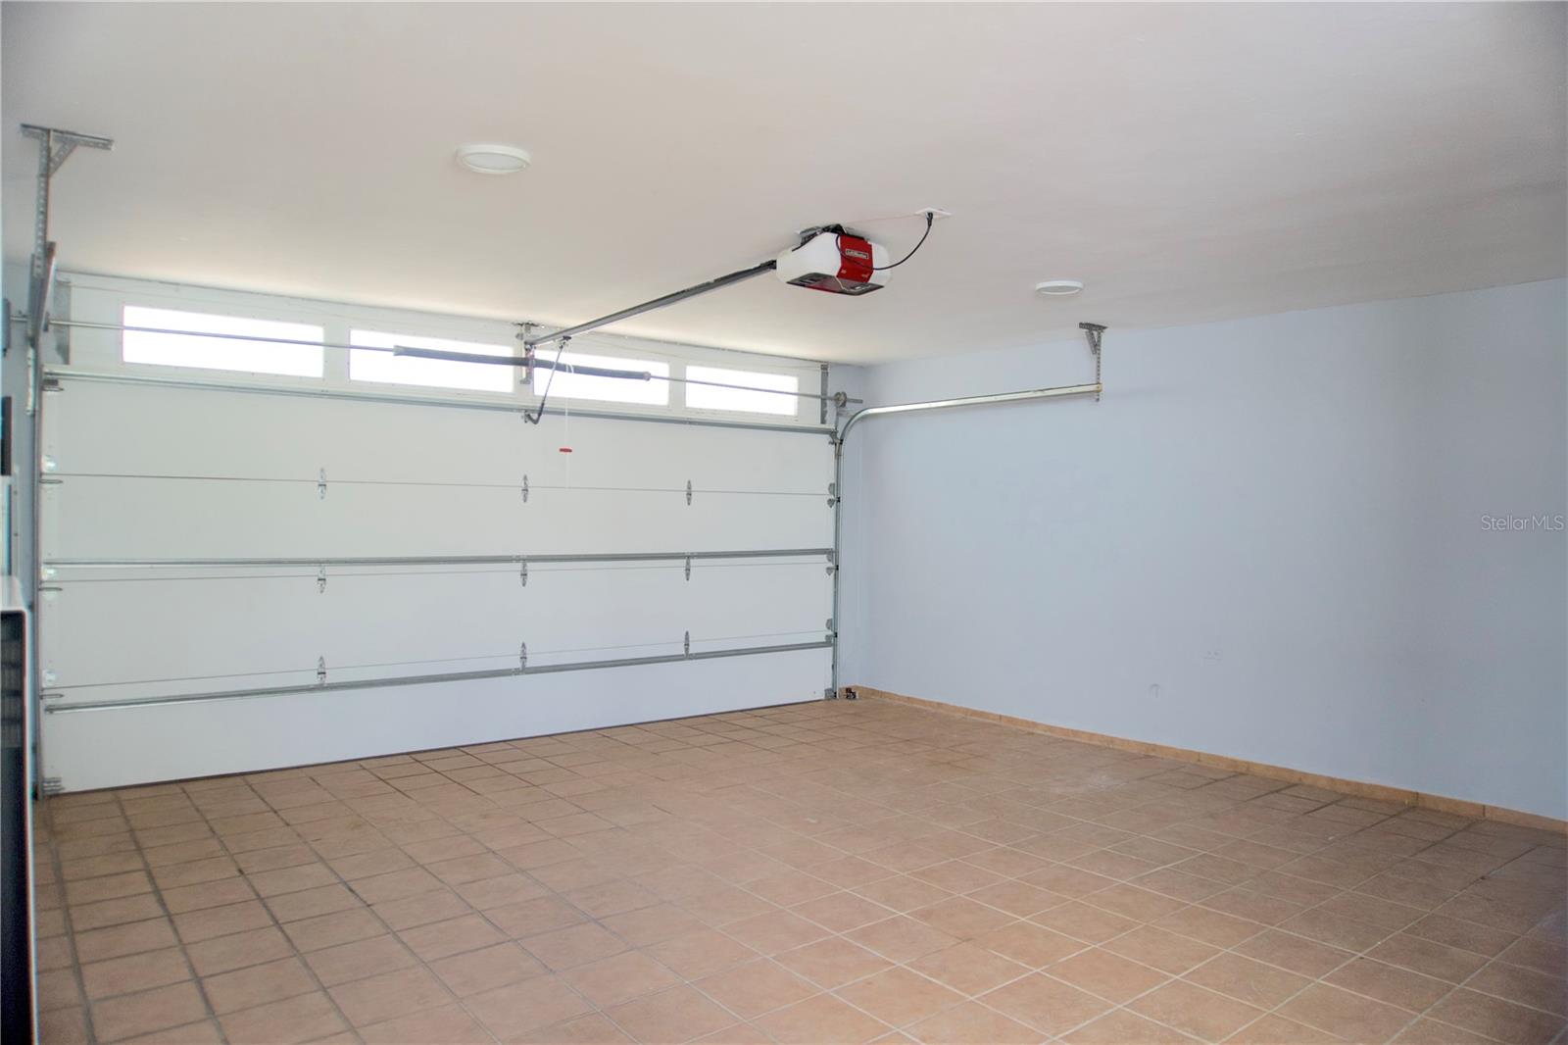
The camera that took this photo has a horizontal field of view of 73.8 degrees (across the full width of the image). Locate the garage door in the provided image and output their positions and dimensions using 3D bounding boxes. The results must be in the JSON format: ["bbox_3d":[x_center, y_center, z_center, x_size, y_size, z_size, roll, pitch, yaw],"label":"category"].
[{"bbox_3d":[-1.620,0.195,6.528,4.950,2.300,0.110,0,0,-37],"label":"garage door"}]

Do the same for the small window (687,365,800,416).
[{"bbox_3d":[-0.283,-0.943,7.564,0.980,0.290,0.045,0,0,-37],"label":"small window"}]

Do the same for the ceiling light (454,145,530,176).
[{"bbox_3d":[-0.897,-1.122,3.235,0.235,0.026,0.235,0,0,0],"label":"ceiling light"}]

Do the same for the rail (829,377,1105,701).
[{"bbox_3d":[1.131,0.261,7.065,0.090,2.170,2.420,0,0,-37],"label":"rail"}]

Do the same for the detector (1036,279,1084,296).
[{"bbox_3d":[1.305,-1.108,4.947,0.235,0.026,0.235,0,0,0],"label":"detector"}]

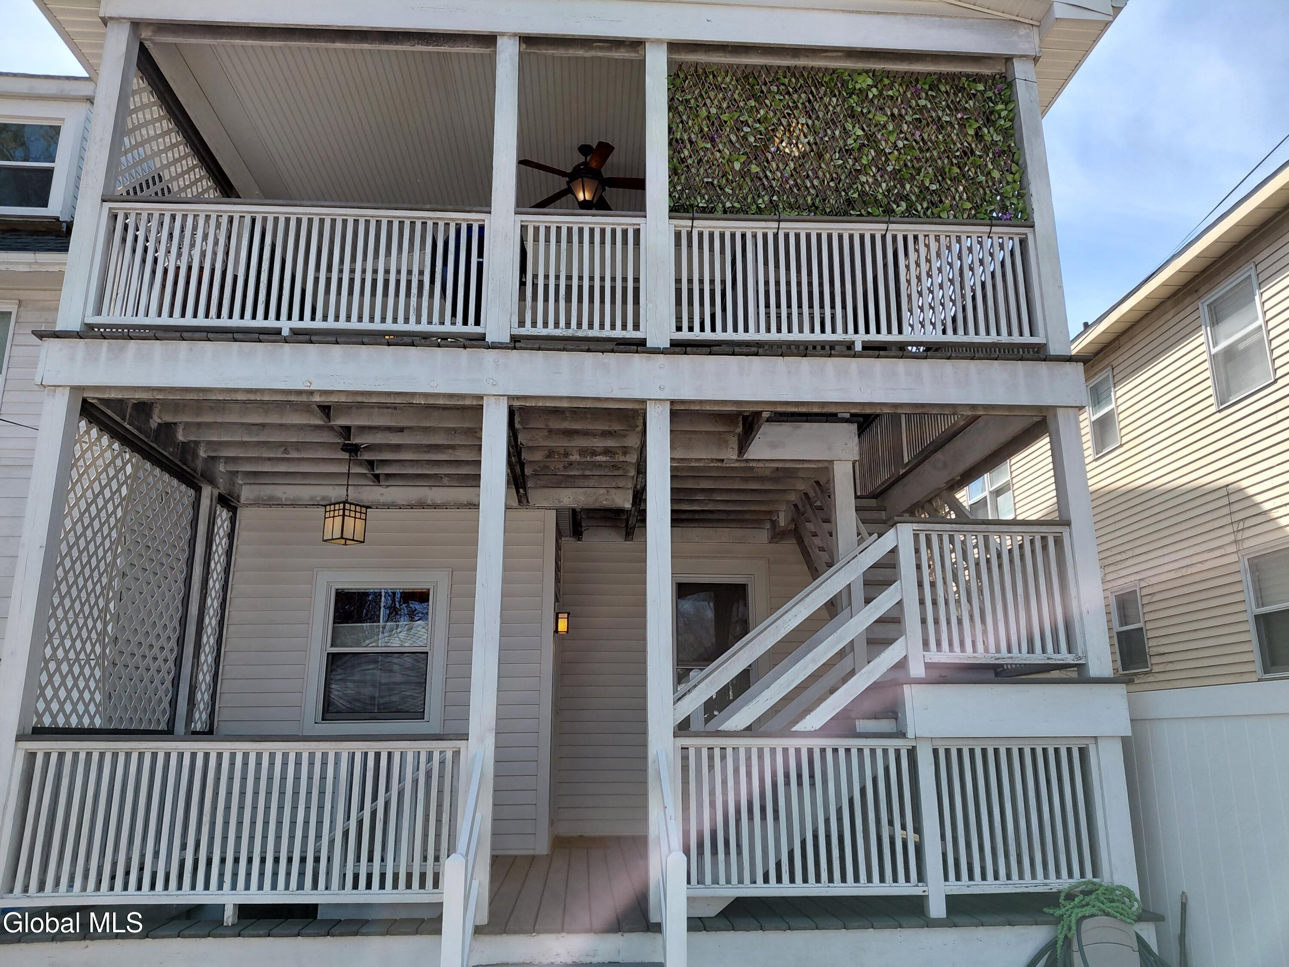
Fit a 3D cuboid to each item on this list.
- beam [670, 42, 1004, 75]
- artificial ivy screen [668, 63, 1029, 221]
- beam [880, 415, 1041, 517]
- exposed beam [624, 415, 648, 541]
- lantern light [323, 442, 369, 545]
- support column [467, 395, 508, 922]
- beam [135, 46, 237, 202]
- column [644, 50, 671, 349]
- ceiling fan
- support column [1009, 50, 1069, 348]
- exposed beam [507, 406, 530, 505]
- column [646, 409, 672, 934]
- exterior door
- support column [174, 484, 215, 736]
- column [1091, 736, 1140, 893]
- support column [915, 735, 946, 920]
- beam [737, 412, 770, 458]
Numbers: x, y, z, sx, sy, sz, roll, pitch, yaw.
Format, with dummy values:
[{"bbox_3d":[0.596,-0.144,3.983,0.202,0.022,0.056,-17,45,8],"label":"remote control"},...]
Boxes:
[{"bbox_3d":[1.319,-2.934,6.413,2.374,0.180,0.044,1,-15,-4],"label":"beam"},{"bbox_3d":[1.330,-2.258,6.176,2.374,1.180,0.088,1,-15,-4],"label":"artificial ivy screen"},{"bbox_3d":[2.524,-0.145,7.630,0.140,0.300,3.460,1,-15,-4],"label":"beam"},{"bbox_3d":[-0.028,-0.052,7.579,0.078,0.234,3.824,1,-15,-4],"label":"exposed beam"},{"bbox_3d":[-2.103,0.076,6.594,0.230,0.692,0.230,-8,-17,29],"label":"lantern light"},{"bbox_3d":[-0.872,0.877,5.194,0.137,2.891,0.134,1,-15,-4],"label":"support column"},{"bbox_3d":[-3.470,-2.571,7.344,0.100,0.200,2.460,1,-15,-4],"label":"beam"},{"bbox_3d":[0.077,-1.857,5.963,0.137,2.172,0.134,1,-15,-4],"label":"column"},{"bbox_3d":[-0.469,-2.448,7.486,1.210,0.590,1.210,1,-15,-4],"label":"ceiling fan"},{"bbox_3d":[2.576,-1.825,6.118,0.137,2.172,0.134,1,-15,-4],"label":"support column"},{"bbox_3d":[-0.966,-0.264,6.999,0.080,0.240,2.630,1,-15,-4],"label":"exposed beam"},{"bbox_3d":[0.086,0.889,5.253,0.137,2.891,0.134,1,-15,-4],"label":"column"},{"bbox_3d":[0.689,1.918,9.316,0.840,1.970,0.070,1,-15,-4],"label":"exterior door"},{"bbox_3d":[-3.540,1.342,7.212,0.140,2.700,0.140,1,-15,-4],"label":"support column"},{"bbox_3d":[2.636,1.908,5.239,0.140,0.928,0.140,1,-15,-4],"label":"column"},{"bbox_3d":[1.569,1.889,5.147,0.090,0.928,0.090,1,-15,-4],"label":"support column"},{"bbox_3d":[0.735,-0.438,6.355,0.050,0.240,1.060,1,-15,-4],"label":"beam"}]

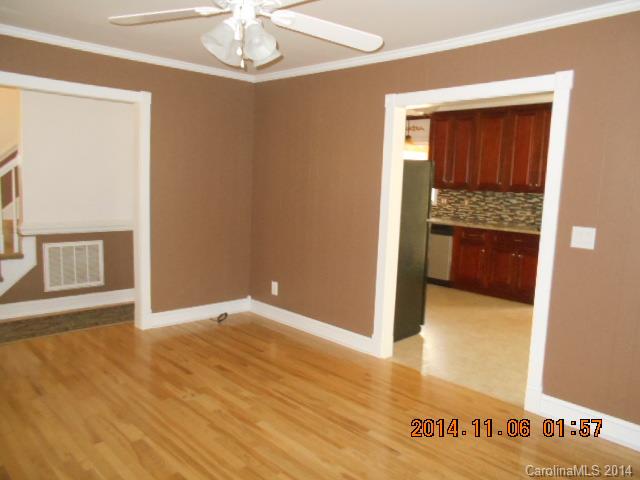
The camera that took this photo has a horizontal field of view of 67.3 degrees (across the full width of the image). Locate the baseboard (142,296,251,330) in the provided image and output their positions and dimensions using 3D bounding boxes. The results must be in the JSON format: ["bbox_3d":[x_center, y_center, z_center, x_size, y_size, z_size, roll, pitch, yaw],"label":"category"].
[{"bbox_3d":[-1.181,0.723,4.768,1.149,0.148,0.020,-4,9,-41],"label":"baseboard"}]

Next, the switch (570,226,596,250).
[{"bbox_3d":[1.530,-0.011,2.790,0.120,0.120,0.014,9,10,44],"label":"switch"}]

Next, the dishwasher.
[{"bbox_3d":[1.800,0.206,6.962,0.600,0.860,0.600,9,10,44],"label":"dishwasher"}]

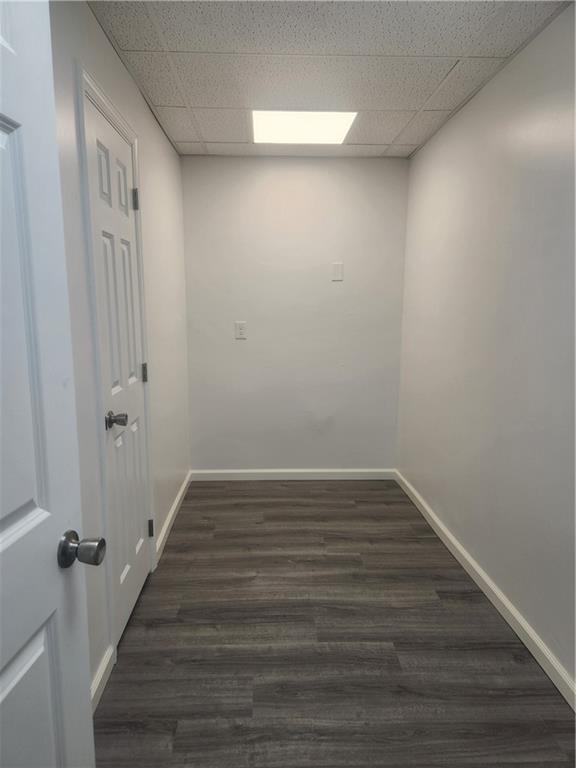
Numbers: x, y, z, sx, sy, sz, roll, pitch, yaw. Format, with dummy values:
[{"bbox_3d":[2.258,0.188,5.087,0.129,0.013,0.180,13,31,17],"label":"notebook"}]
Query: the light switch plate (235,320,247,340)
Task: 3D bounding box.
[{"bbox_3d":[-0.348,-0.394,3.776,0.076,0.121,0.008,0,9,-3],"label":"light switch plate"}]

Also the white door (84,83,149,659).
[{"bbox_3d":[-0.704,-0.013,2.145,0.037,2.037,0.608,0,9,-3],"label":"white door"}]

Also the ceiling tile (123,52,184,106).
[{"bbox_3d":[-0.611,-1.419,2.393,0.183,0.017,0.595,0,9,-3],"label":"ceiling tile"}]

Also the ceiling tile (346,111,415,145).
[{"bbox_3d":[0.538,-1.518,3.035,0.295,0.019,0.600,0,9,-3],"label":"ceiling tile"}]

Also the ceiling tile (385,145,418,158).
[{"bbox_3d":[0.773,-1.595,3.499,0.202,0.017,0.298,0,9,-3],"label":"ceiling tile"}]

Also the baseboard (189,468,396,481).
[{"bbox_3d":[0.047,0.705,3.965,1.606,0.087,0.014,0,9,-3],"label":"baseboard"}]

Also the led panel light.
[{"bbox_3d":[0.083,-1.523,3.024,0.595,0.025,0.595,0,9,-3],"label":"led panel light"}]

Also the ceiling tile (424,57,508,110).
[{"bbox_3d":[0.820,-1.422,2.446,0.200,0.019,0.600,0,9,-3],"label":"ceiling tile"}]

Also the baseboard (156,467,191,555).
[{"bbox_3d":[-0.725,0.804,3.321,0.013,0.086,1.245,0,9,-3],"label":"baseboard"}]

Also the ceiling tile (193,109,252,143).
[{"bbox_3d":[-0.378,-1.511,2.995,0.297,0.019,0.600,0,9,-3],"label":"ceiling tile"}]

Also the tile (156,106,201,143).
[{"bbox_3d":[-0.638,-1.513,2.987,0.183,0.017,0.598,0,9,-3],"label":"tile"}]

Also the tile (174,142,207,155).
[{"bbox_3d":[-0.659,-1.585,3.435,0.183,0.017,0.298,0,9,-3],"label":"tile"}]

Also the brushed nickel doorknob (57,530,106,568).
[{"bbox_3d":[-0.381,0.311,0.952,0.064,0.065,0.065,1,9,5],"label":"brushed nickel doorknob"}]

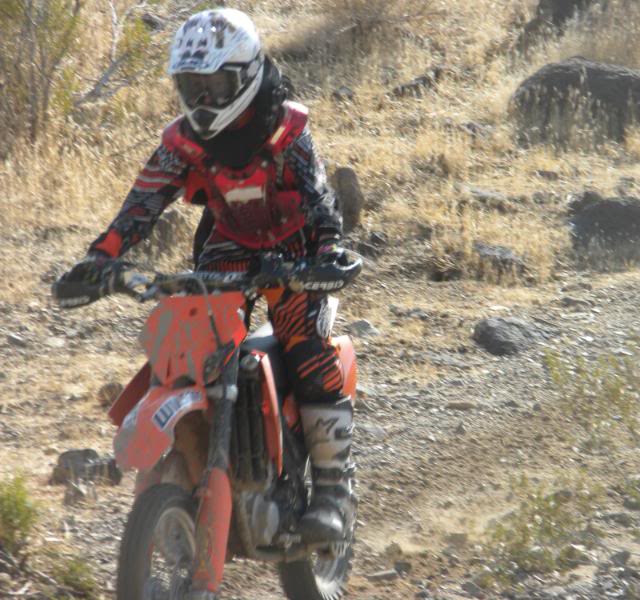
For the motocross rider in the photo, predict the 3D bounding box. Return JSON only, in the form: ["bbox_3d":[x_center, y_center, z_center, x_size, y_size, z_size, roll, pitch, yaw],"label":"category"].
[{"bbox_3d":[-0.230,-0.065,16.600,0.820,1.460,0.780,2,5,17],"label":"motocross rider"}]

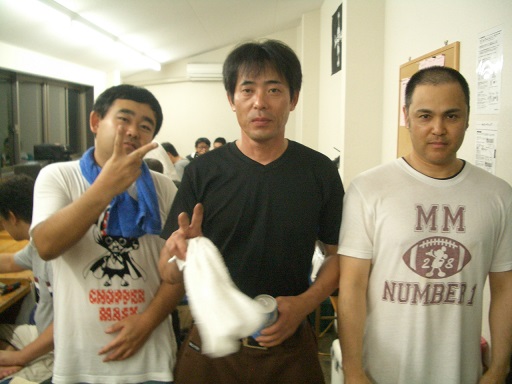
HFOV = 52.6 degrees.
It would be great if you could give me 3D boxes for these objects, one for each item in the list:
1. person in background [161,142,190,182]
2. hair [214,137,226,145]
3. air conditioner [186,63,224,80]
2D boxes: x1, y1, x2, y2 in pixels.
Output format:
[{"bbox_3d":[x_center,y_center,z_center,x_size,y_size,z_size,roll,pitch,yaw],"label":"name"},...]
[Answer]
[{"bbox_3d":[-1.000,0.088,5.586,0.750,1.240,0.500,3,9,21],"label":"person in background"},{"bbox_3d":[-0.436,-0.626,6.549,0.170,0.140,0.200,2,8,11],"label":"hair"},{"bbox_3d":[-0.625,-1.788,7.700,0.800,0.275,0.220,0,8,-1],"label":"air conditioner"}]

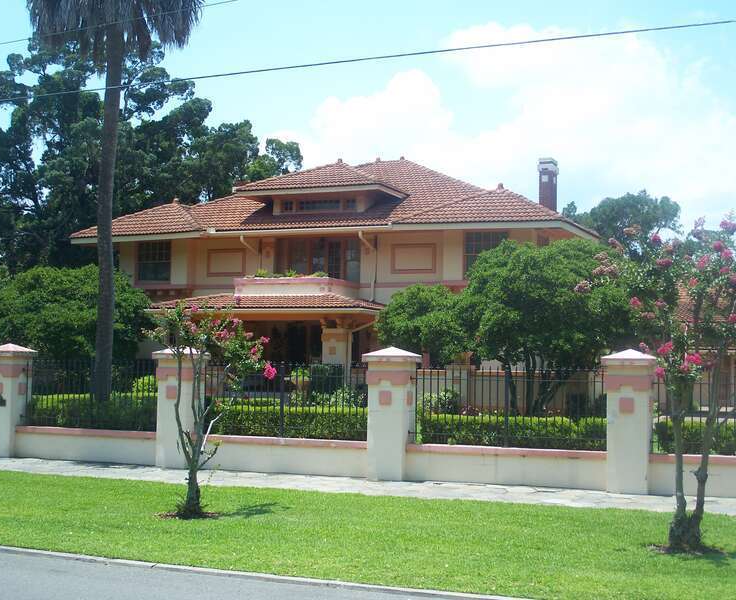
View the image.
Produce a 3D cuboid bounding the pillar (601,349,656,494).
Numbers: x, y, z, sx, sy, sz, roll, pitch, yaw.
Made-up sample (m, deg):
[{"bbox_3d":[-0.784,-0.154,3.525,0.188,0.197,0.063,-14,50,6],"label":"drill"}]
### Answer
[{"bbox_3d":[3.390,1.554,15.178,0.625,1.830,0.625,0,-3,22],"label":"pillar"}]

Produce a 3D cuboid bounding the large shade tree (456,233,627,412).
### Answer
[{"bbox_3d":[5.352,0.876,35.454,5.200,5.476,5.000,0,-3,9],"label":"large shade tree"}]

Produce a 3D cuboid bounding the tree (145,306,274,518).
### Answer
[{"bbox_3d":[-1.676,1.125,12.438,1.300,2.222,1.200,1,-3,-8],"label":"tree"}]

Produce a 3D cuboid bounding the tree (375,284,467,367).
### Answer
[{"bbox_3d":[1.682,1.575,36.930,2.900,4.132,2.800,1,-3,3],"label":"tree"}]

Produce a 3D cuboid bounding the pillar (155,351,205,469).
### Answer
[{"bbox_3d":[-2.804,1.598,17.738,0.625,1.830,0.625,0,-3,22],"label":"pillar"}]

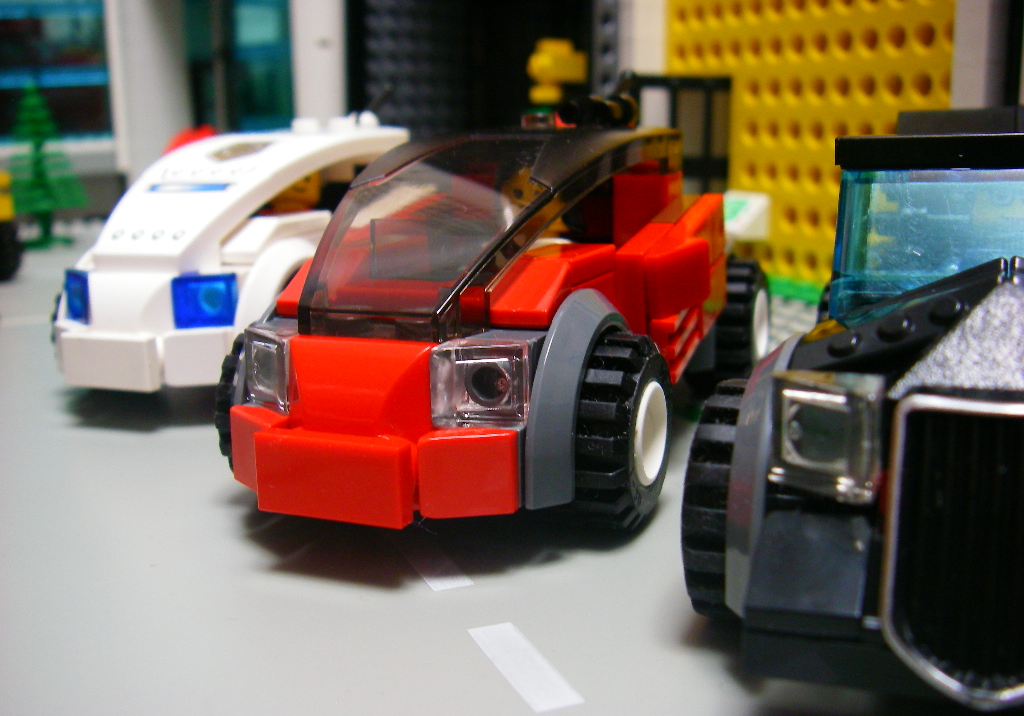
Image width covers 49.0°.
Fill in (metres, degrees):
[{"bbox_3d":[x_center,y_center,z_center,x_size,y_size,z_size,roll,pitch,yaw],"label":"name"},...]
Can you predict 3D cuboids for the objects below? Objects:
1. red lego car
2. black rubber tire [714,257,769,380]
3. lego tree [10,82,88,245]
[{"bbox_3d":[0.002,-0.011,0.152,0.050,0.045,0.106,4,13,22],"label":"red lego car"},{"bbox_3d":[0.034,-0.005,0.181,0.012,0.021,0.021,4,13,22],"label":"black rubber tire"},{"bbox_3d":[-0.193,-0.080,0.458,0.034,0.064,0.034,-1,12,0],"label":"lego tree"}]

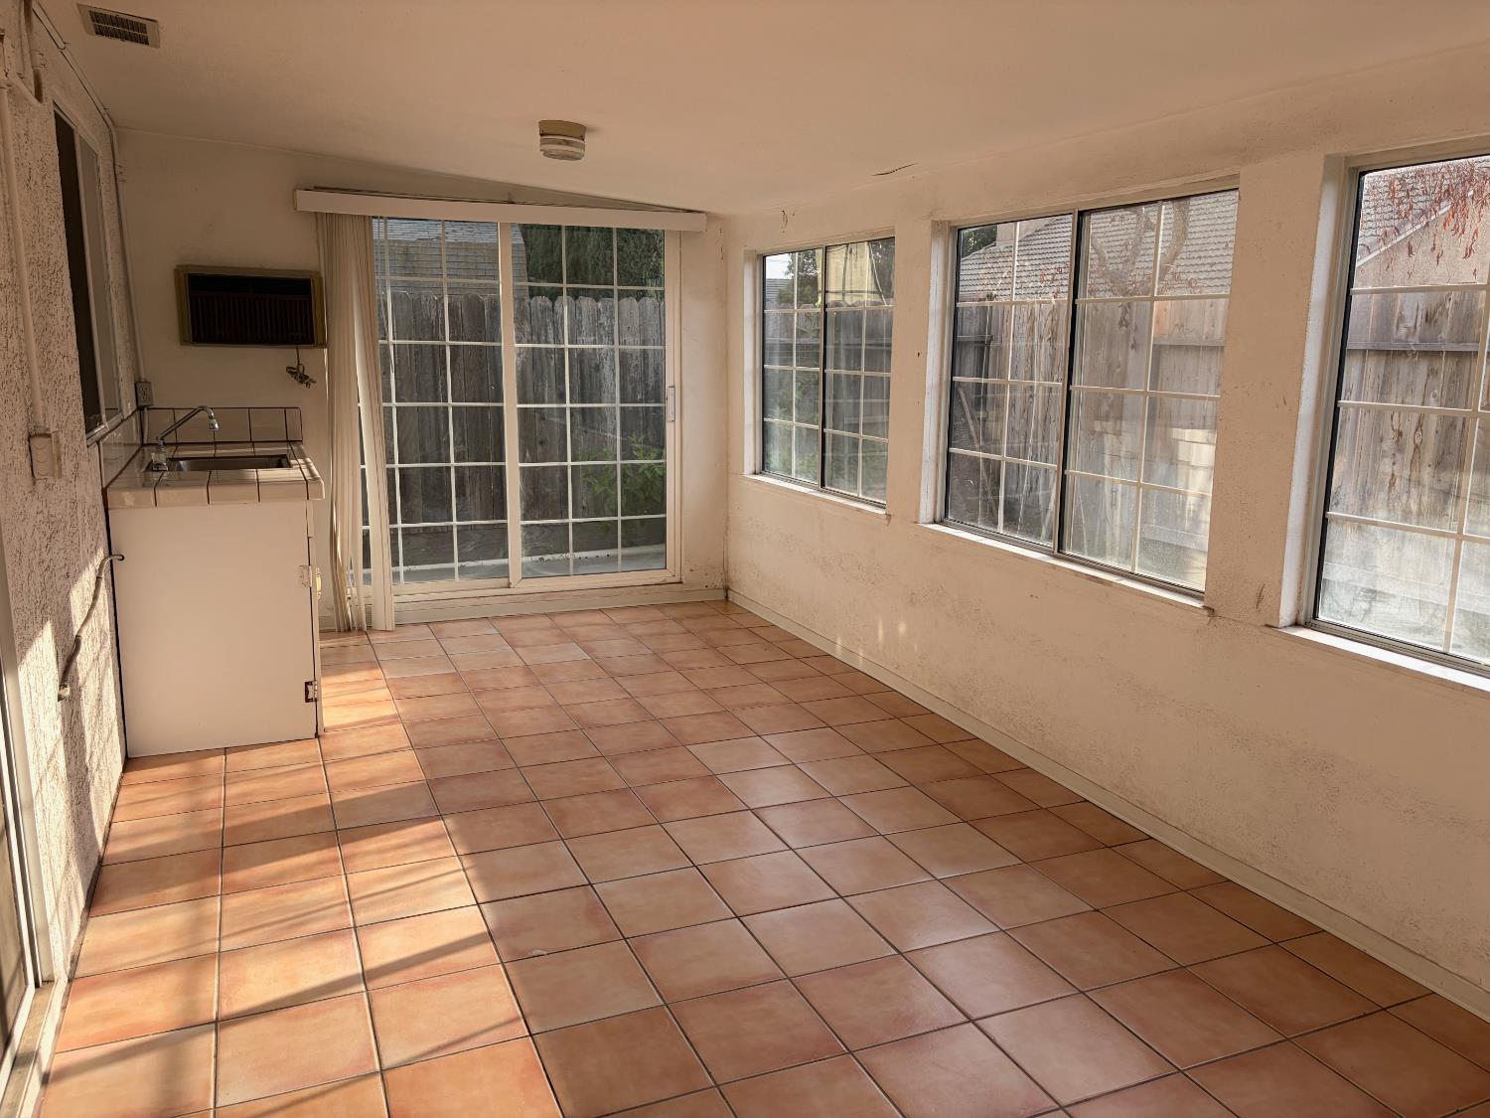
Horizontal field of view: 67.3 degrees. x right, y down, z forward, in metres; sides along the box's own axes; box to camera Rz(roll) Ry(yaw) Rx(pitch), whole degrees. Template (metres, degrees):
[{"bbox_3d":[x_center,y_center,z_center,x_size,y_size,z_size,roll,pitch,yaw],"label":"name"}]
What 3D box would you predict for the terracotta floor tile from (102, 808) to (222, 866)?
[{"bbox_3d":[-1.696,0.812,3.303,0.298,0.010,0.298,-3,12,-23],"label":"terracotta floor tile"}]

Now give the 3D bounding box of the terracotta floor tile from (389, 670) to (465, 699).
[{"bbox_3d":[-1.354,0.542,4.774,0.299,0.010,0.299,-3,12,-23],"label":"terracotta floor tile"}]

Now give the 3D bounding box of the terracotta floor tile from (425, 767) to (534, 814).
[{"bbox_3d":[-0.866,0.770,3.694,0.298,0.010,0.298,-4,12,-23],"label":"terracotta floor tile"}]

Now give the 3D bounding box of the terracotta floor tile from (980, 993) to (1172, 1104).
[{"bbox_3d":[0.703,1.043,2.384,0.298,0.010,0.298,-3,12,-23],"label":"terracotta floor tile"}]

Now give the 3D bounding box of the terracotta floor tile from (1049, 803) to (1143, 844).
[{"bbox_3d":[1.123,0.828,3.556,0.177,0.010,0.298,-4,12,-23],"label":"terracotta floor tile"}]

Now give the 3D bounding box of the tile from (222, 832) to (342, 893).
[{"bbox_3d":[-1.306,0.858,3.174,0.300,0.011,0.300,-3,12,-23],"label":"tile"}]

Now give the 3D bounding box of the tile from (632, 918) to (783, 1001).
[{"bbox_3d":[-0.098,0.972,2.709,0.298,0.010,0.298,-4,12,-23],"label":"tile"}]

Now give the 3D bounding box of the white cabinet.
[{"bbox_3d":[-2.170,0.104,4.687,0.636,0.881,1.615,-4,12,-23],"label":"white cabinet"}]

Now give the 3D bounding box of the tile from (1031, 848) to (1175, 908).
[{"bbox_3d":[1.018,0.899,3.171,0.298,0.010,0.298,-3,12,-23],"label":"tile"}]

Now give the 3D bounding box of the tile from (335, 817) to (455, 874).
[{"bbox_3d":[-1.026,0.844,3.300,0.298,0.010,0.298,-4,12,-23],"label":"tile"}]

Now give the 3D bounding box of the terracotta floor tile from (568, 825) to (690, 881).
[{"bbox_3d":[-0.341,0.861,3.252,0.294,0.012,0.294,-3,12,-23],"label":"terracotta floor tile"}]

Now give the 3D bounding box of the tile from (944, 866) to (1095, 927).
[{"bbox_3d":[0.740,0.919,3.066,0.299,0.010,0.299,-3,12,-23],"label":"tile"}]

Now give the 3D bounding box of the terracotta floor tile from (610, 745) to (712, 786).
[{"bbox_3d":[-0.302,0.729,3.904,0.298,0.010,0.298,-3,12,-23],"label":"terracotta floor tile"}]

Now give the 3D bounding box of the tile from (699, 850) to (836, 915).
[{"bbox_3d":[0.061,0.899,3.103,0.298,0.010,0.298,-4,12,-23],"label":"tile"}]

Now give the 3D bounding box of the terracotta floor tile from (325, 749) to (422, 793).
[{"bbox_3d":[-1.273,0.733,3.851,0.298,0.010,0.298,-4,12,-23],"label":"terracotta floor tile"}]

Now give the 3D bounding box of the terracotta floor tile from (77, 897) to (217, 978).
[{"bbox_3d":[-1.460,0.928,2.770,0.294,0.012,0.294,-3,12,-23],"label":"terracotta floor tile"}]

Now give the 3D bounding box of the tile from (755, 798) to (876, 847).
[{"bbox_3d":[0.219,0.830,3.503,0.300,0.011,0.300,-3,12,-23],"label":"tile"}]

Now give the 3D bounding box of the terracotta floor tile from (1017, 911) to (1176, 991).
[{"bbox_3d":[0.863,0.972,2.788,0.298,0.010,0.298,-4,12,-23],"label":"terracotta floor tile"}]

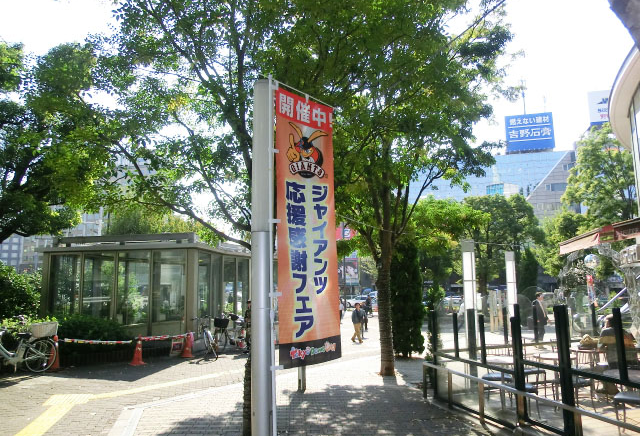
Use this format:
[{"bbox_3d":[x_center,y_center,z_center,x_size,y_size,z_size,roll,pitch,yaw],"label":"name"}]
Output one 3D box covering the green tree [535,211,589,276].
[{"bbox_3d":[17.961,3.281,33.000,4.300,7.778,4.300,-1,-8,0],"label":"green tree"}]

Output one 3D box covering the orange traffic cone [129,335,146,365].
[{"bbox_3d":[-4.234,3.073,10.350,0.380,0.700,0.380,-1,-8,0],"label":"orange traffic cone"}]

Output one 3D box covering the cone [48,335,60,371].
[{"bbox_3d":[-5.375,2.734,9.000,0.370,0.700,0.370,-1,-8,0],"label":"cone"}]

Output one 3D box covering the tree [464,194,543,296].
[{"bbox_3d":[11.264,2.382,28.000,5.600,7.872,5.400,-1,-8,0],"label":"tree"}]

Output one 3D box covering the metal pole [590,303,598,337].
[{"bbox_3d":[5.373,1.993,8.700,0.090,0.643,0.090,-1,-8,0],"label":"metal pole"}]

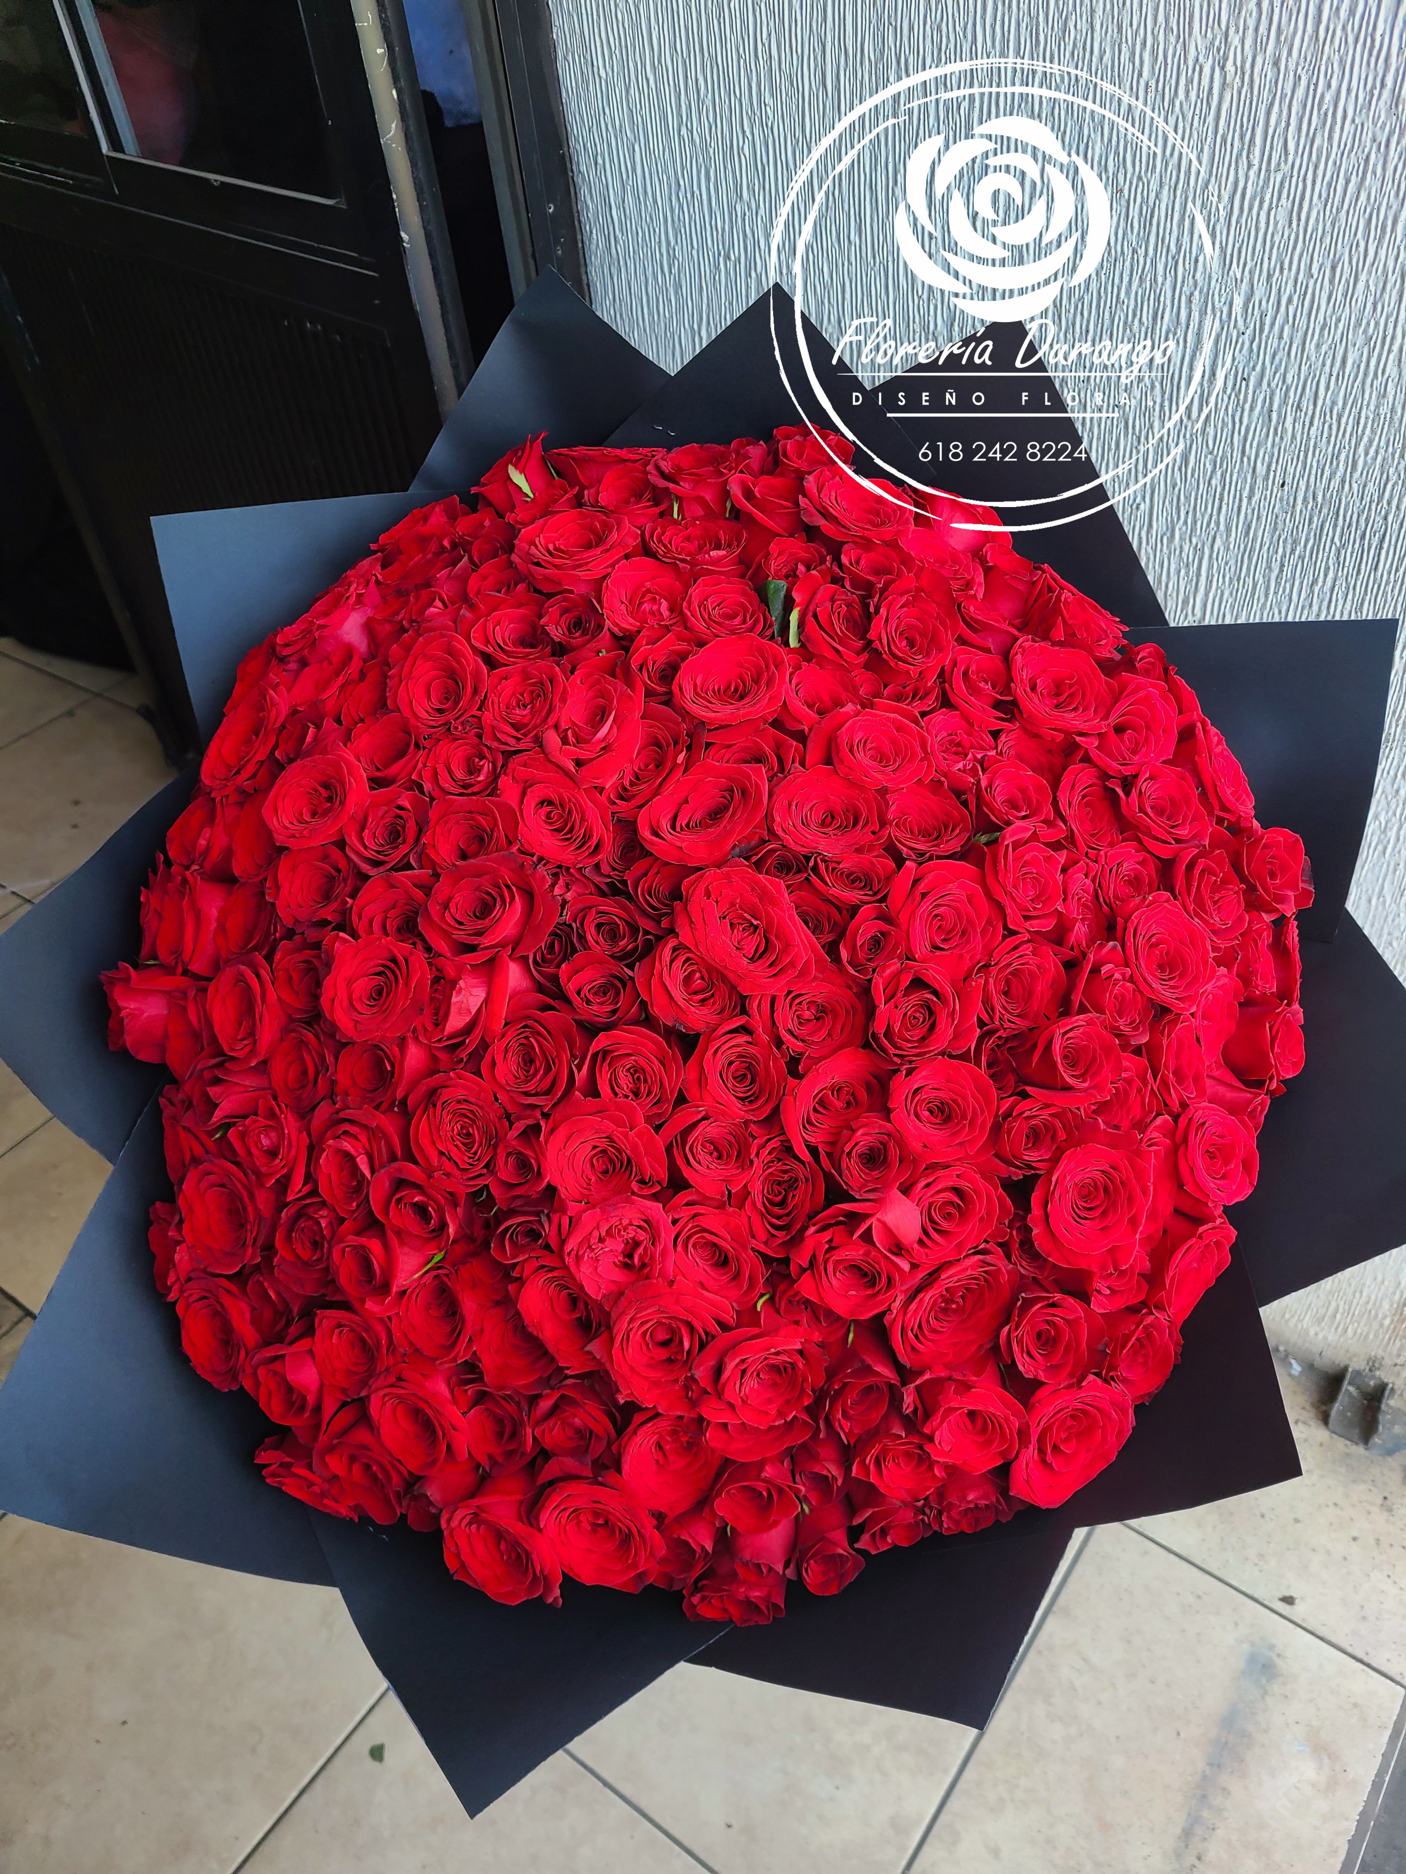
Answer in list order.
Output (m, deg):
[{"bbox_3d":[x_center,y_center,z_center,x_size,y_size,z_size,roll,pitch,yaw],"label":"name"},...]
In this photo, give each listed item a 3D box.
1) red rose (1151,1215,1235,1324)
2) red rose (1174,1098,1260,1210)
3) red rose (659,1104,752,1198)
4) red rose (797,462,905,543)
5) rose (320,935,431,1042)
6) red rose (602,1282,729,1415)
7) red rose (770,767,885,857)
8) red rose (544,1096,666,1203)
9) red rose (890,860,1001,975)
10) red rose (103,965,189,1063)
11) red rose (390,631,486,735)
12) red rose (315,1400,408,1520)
[{"bbox_3d":[0.267,0.185,0.779,0.062,0.062,0.046,0,6,-23],"label":"red rose"},{"bbox_3d":[0.321,0.139,0.890,0.060,0.060,0.045,-33,6,-26],"label":"red rose"},{"bbox_3d":[0.002,0.110,0.721,0.048,0.038,0.048,0,82,1],"label":"red rose"},{"bbox_3d":[0.100,-0.278,0.950,0.069,0.054,0.069,0,57,-2],"label":"red rose"},{"bbox_3d":[-0.179,0.028,0.769,0.059,0.048,0.059,0,80,6],"label":"rose"},{"bbox_3d":[-0.021,0.237,0.800,0.073,0.057,0.073,0,62,-1],"label":"red rose"},{"bbox_3d":[0.076,-0.065,0.860,0.067,0.052,0.067,0,59,3],"label":"red rose"},{"bbox_3d":[-0.052,0.120,0.785,0.064,0.045,0.064,-2,76,10],"label":"red rose"},{"bbox_3d":[0.146,-0.012,0.851,0.069,0.051,0.069,5,72,-14],"label":"red rose"},{"bbox_3d":[-0.379,0.053,0.960,0.059,0.066,0.066,15,45,9],"label":"red rose"},{"bbox_3d":[-0.158,-0.152,0.855,0.060,0.045,0.060,5,85,13],"label":"red rose"},{"bbox_3d":[-0.206,0.317,0.860,0.066,0.066,0.052,-1,21,7],"label":"red rose"}]

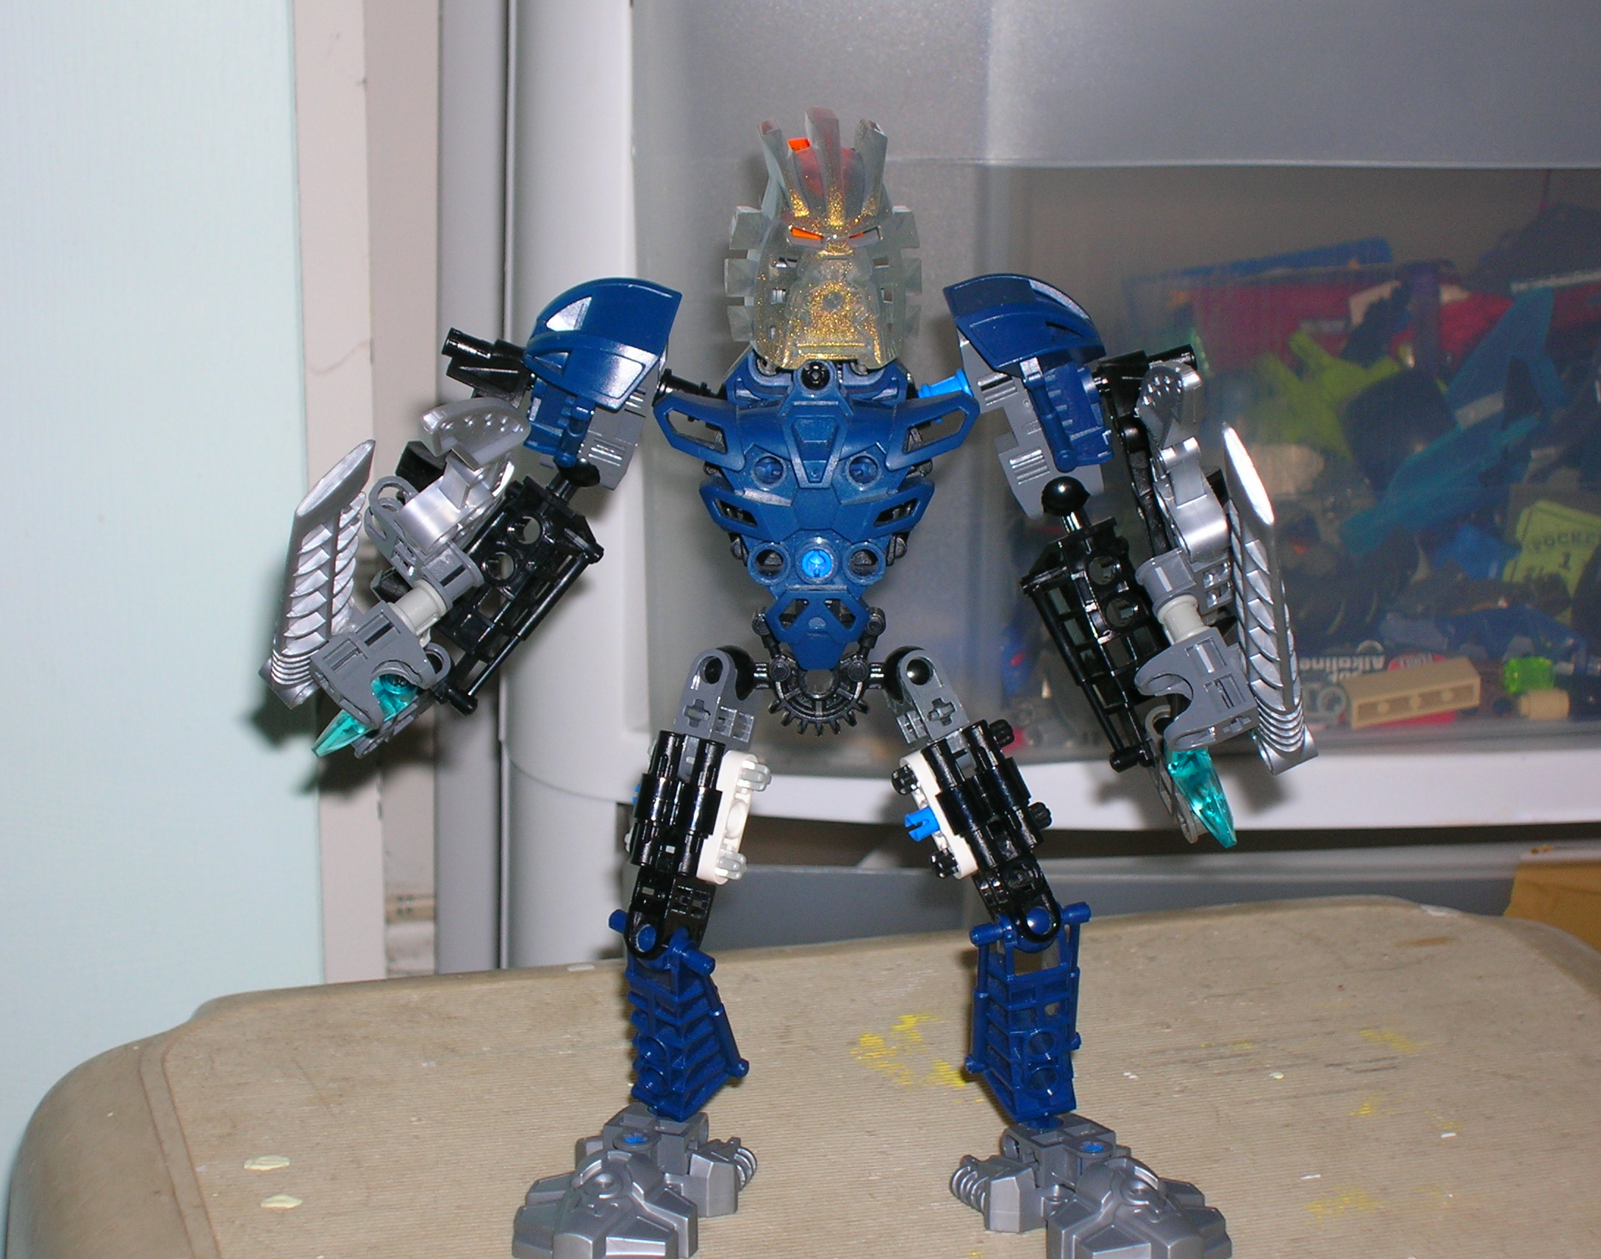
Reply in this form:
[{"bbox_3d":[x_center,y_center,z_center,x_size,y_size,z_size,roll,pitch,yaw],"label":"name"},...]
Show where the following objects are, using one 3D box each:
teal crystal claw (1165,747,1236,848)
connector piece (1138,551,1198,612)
[{"bbox_3d":[0.068,0.027,0.702,0.007,0.007,0.023,-10,61,-32],"label":"teal crystal claw"},{"bbox_3d":[0.062,-0.008,0.706,0.009,0.009,0.009,-28,-21,0],"label":"connector piece"}]

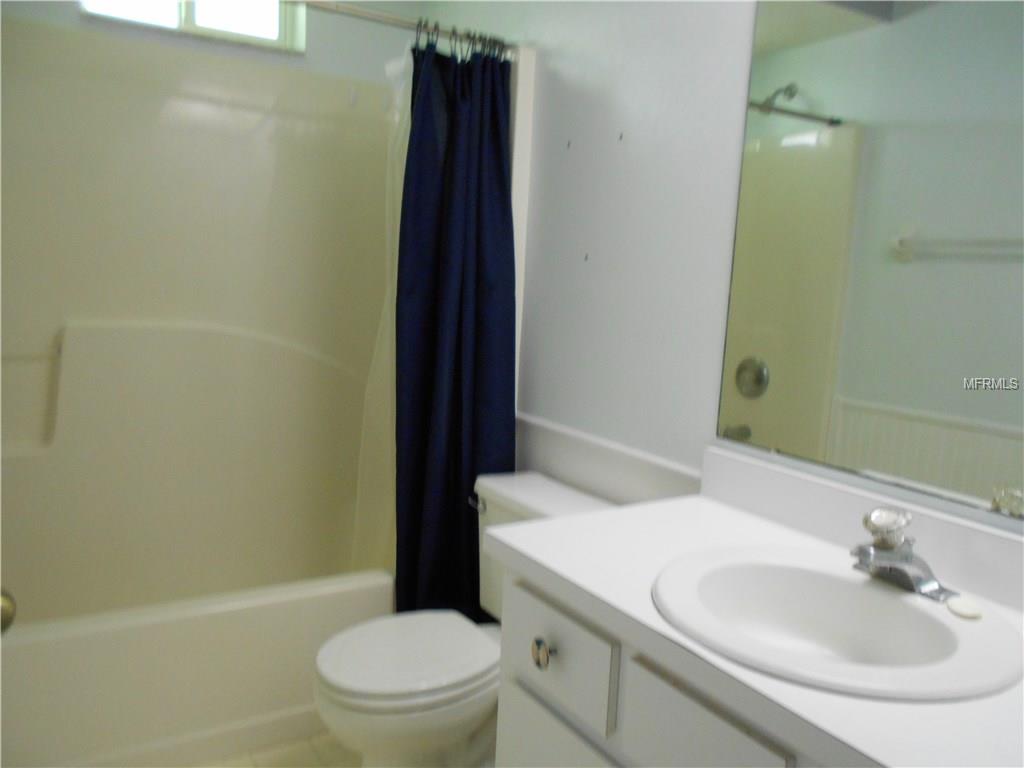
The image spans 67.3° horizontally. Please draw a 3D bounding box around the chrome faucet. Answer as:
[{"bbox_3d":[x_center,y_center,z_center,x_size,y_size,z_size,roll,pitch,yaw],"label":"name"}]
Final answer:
[{"bbox_3d":[0.580,0.247,1.167,0.147,0.125,0.153,-2,10,-33],"label":"chrome faucet"}]

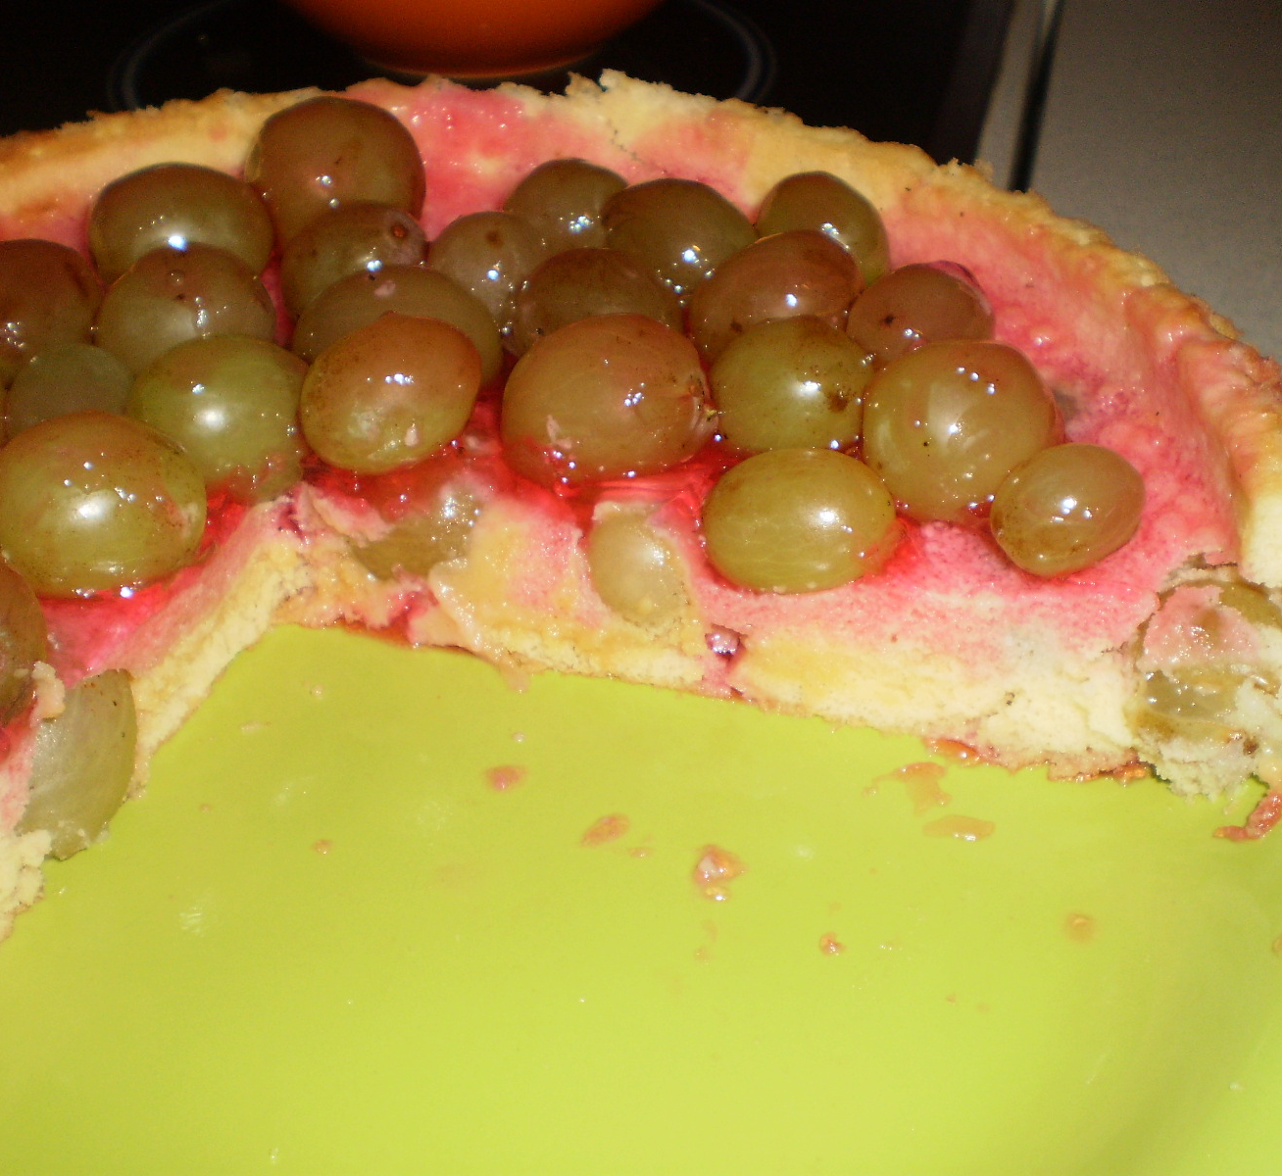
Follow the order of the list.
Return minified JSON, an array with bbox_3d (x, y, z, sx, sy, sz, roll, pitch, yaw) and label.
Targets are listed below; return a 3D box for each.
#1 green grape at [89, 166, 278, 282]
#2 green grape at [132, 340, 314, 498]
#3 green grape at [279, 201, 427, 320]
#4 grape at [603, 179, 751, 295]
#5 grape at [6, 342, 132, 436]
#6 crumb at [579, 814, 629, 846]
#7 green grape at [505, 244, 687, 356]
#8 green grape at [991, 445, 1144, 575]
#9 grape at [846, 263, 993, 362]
[{"bbox_3d":[-0.071,-0.055,0.251,0.029,0.021,0.025,0,39,0],"label":"green grape"},{"bbox_3d":[-0.056,-0.023,0.215,0.024,0.021,0.023,0,39,0],"label":"green grape"},{"bbox_3d":[-0.043,-0.049,0.245,0.022,0.019,0.021,0,39,0],"label":"green grape"},{"bbox_3d":[0.006,-0.054,0.252,0.024,0.019,0.022,0,39,0],"label":"grape"},{"bbox_3d":[-0.078,-0.025,0.223,0.018,0.017,0.017,0,39,0],"label":"grape"},{"bbox_3d":[-0.004,0.029,0.194,0.006,0.002,0.004,-27,46,-29],"label":"crumb"},{"bbox_3d":[-0.006,-0.039,0.233,0.025,0.020,0.023,0,39,0],"label":"green grape"},{"bbox_3d":[0.052,-0.010,0.197,0.020,0.015,0.015,-21,44,-24],"label":"green grape"},{"bbox_3d":[0.039,-0.038,0.231,0.021,0.016,0.016,-5,40,-8],"label":"grape"}]

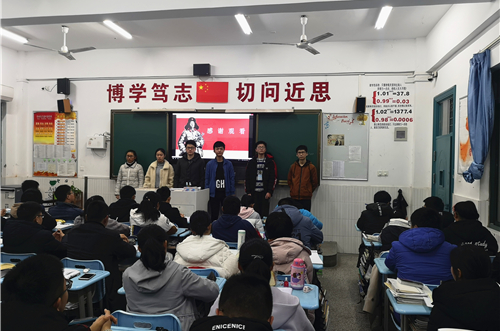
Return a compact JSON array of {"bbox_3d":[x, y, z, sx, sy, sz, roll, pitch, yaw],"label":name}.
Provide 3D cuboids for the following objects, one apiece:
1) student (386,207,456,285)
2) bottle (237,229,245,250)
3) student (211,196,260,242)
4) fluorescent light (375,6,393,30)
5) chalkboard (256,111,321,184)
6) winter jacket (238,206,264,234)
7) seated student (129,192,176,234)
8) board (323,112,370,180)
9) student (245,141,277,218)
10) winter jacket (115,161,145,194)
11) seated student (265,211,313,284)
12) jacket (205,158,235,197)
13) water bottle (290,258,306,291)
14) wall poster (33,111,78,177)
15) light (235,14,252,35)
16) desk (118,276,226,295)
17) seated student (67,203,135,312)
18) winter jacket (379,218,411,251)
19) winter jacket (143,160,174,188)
[{"bbox_3d":[1.252,0.943,2.907,0.520,1.270,0.680,1,0,10],"label":"student"},{"bbox_3d":[-0.083,0.675,3.423,0.068,0.200,0.068,1,1,11],"label":"bottle"},{"bbox_3d":[-0.147,0.963,4.255,0.520,1.230,0.660,1,1,10],"label":"student"},{"bbox_3d":[1.823,-2.057,5.233,0.140,0.090,1.200,1,1,11],"label":"fluorescent light"},{"bbox_3d":[0.671,-0.317,6.834,1.140,1.310,0.060,1,1,11],"label":"chalkboard"},{"bbox_3d":[0.007,0.817,5.119,0.460,0.580,0.380,1,1,10],"label":"winter jacket"},{"bbox_3d":[-1.051,0.885,4.140,0.520,1.220,0.660,1,1,11],"label":"seated student"},{"bbox_3d":[1.681,-0.335,6.885,0.810,1.190,0.030,1,0,10],"label":"board"},{"bbox_3d":[0.181,0.488,6.423,0.550,1.781,0.320,1,1,10],"label":"student"},{"bbox_3d":[-2.146,0.238,6.974,0.500,0.600,0.280,1,1,10],"label":"winter jacket"},{"bbox_3d":[0.277,0.949,3.081,0.470,1.220,0.660,1,0,10],"label":"seated student"},{"bbox_3d":[-0.519,0.197,6.641,0.500,0.650,0.280,1,1,10],"label":"jacket"},{"bbox_3d":[0.336,0.760,2.720,0.090,0.205,0.085,1,1,7],"label":"water bottle"},{"bbox_3d":[-3.944,-0.432,7.890,1.000,1.340,0.025,1,0,10],"label":"wall poster"},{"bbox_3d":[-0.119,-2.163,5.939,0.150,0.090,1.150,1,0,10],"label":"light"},{"bbox_3d":[-0.482,1.153,2.521,0.610,0.750,0.430,1,1,11],"label":"desk"},{"bbox_3d":[-1.323,0.953,3.546,0.540,1.240,0.660,1,1,10],"label":"seated student"},{"bbox_3d":[1.423,0.792,3.679,0.460,0.610,0.400,1,0,10],"label":"winter jacket"},{"bbox_3d":[-1.618,0.202,6.933,0.520,0.600,0.290,1,1,10],"label":"winter jacket"}]

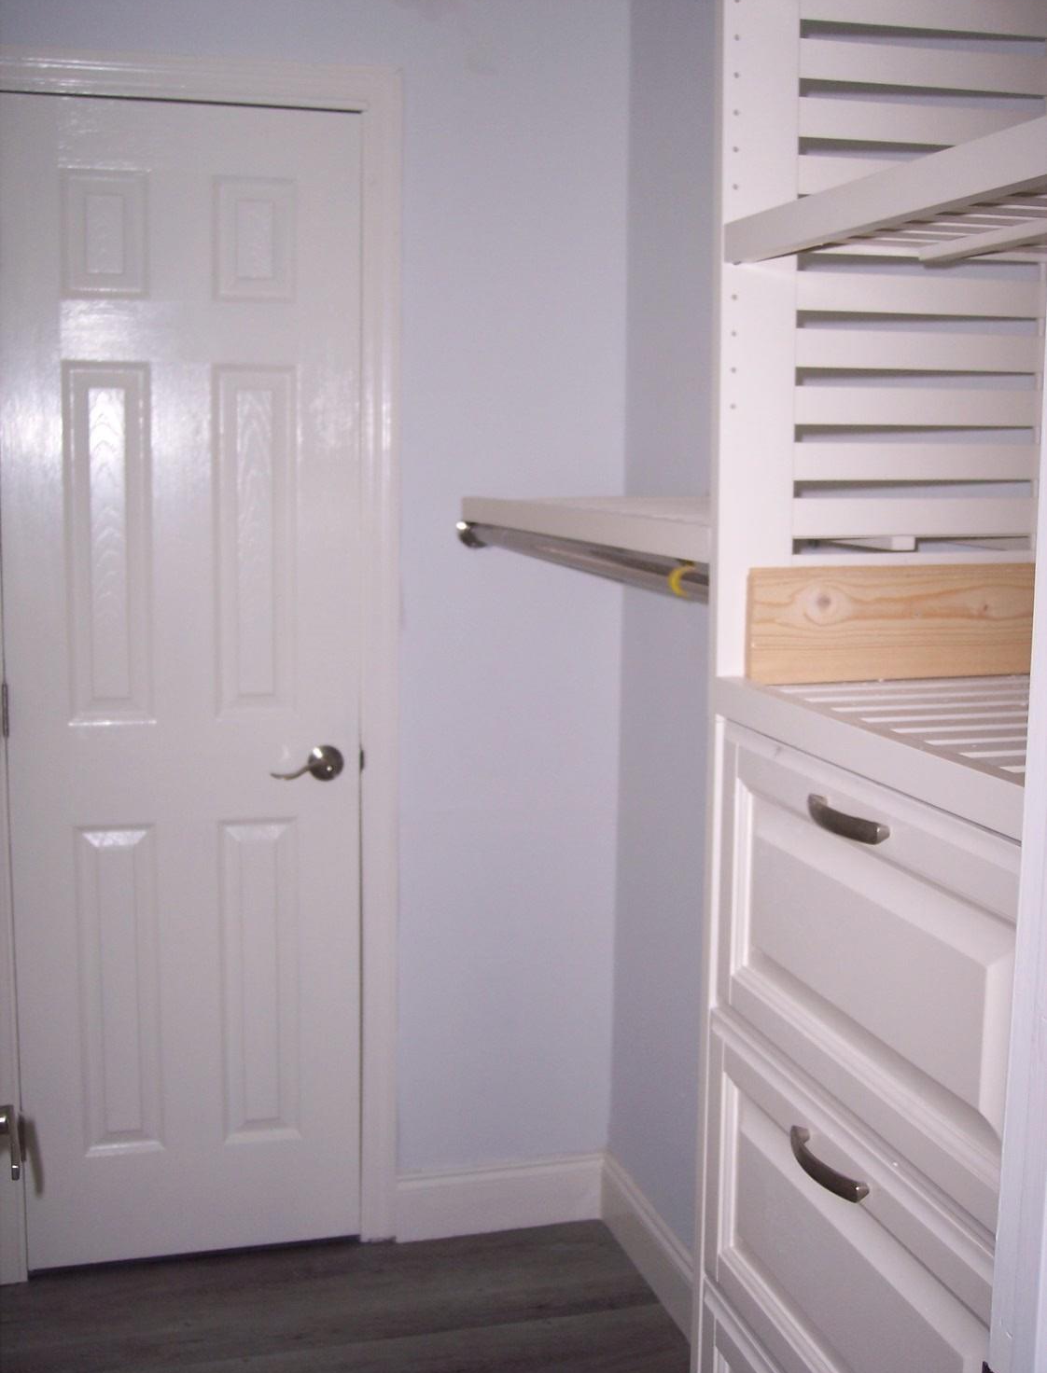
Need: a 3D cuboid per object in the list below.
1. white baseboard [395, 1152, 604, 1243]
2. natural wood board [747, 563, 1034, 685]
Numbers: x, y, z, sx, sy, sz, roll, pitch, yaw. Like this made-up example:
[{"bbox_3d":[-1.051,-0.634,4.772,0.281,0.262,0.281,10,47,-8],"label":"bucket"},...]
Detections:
[{"bbox_3d":[-0.044,0.983,3.039,0.412,0.139,0.020,-2,9,-16],"label":"white baseboard"},{"bbox_3d":[0.377,-0.059,1.509,0.342,0.106,0.020,-2,9,-16],"label":"natural wood board"}]

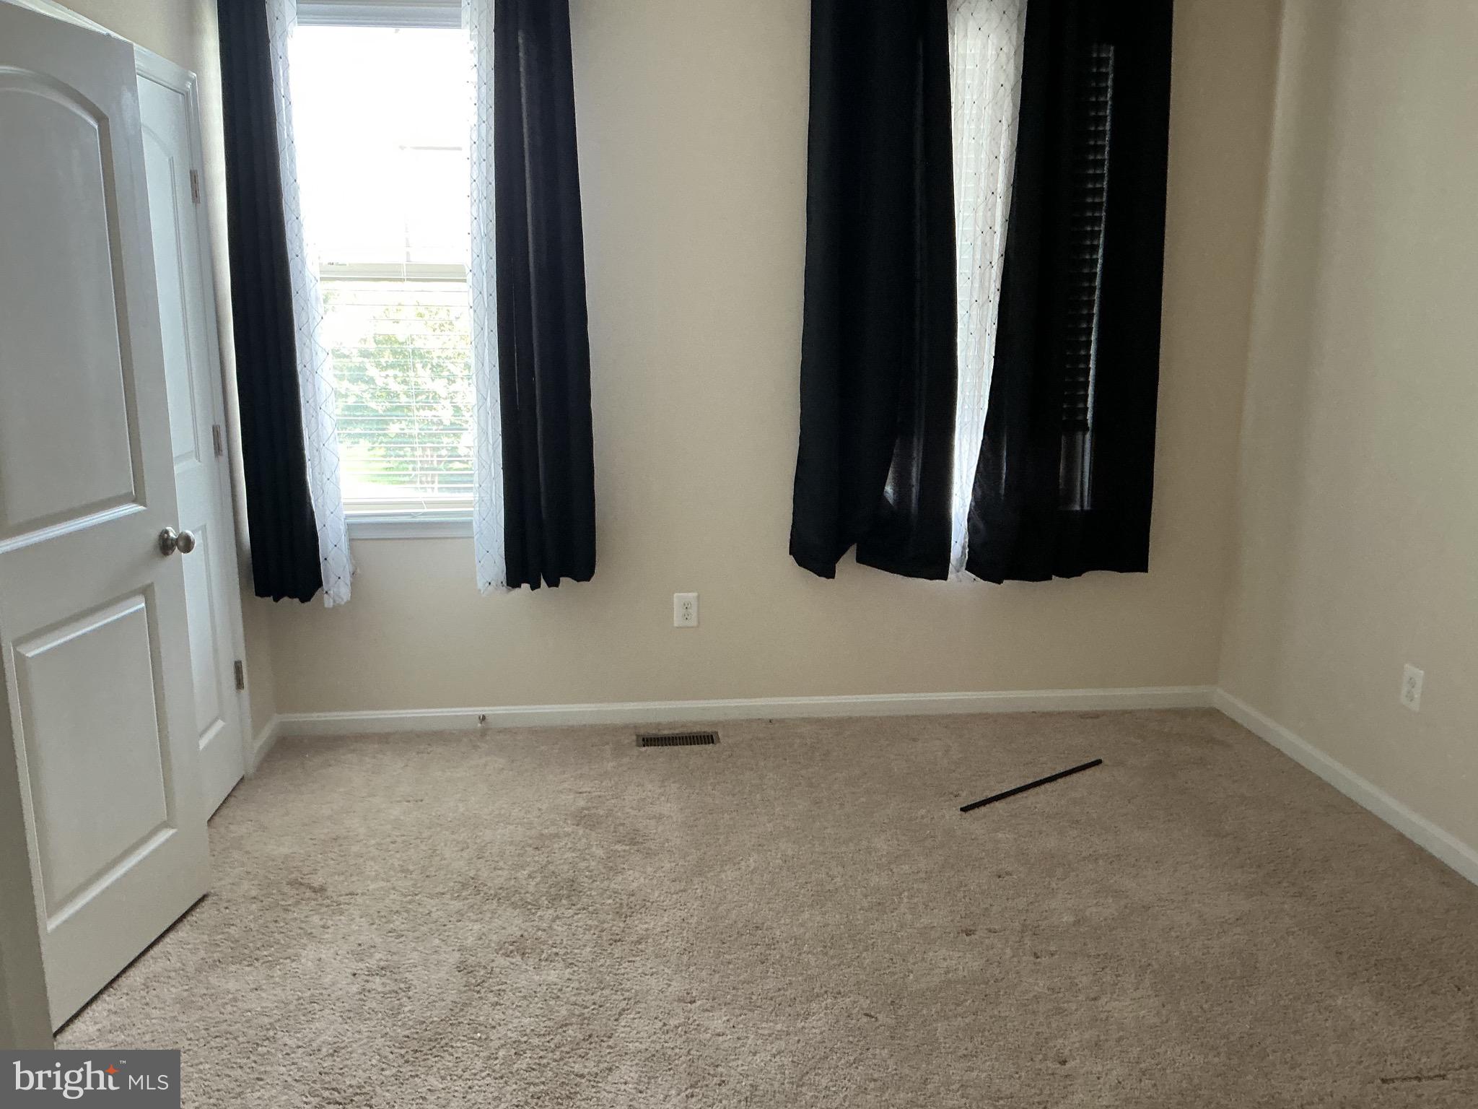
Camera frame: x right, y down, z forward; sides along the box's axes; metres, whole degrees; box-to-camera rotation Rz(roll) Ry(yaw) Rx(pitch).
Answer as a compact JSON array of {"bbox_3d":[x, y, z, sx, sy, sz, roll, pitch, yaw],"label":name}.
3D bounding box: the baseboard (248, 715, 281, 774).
[{"bbox_3d":[-1.578,0.618,4.110,0.017,0.082,0.355,-1,12,-6],"label":"baseboard"}]

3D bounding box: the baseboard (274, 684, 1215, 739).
[{"bbox_3d":[0.092,0.553,4.450,3.398,0.082,0.018,-1,12,-6],"label":"baseboard"}]

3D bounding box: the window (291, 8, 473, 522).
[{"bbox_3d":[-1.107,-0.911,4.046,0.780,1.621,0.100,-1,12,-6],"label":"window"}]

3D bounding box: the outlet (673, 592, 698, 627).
[{"bbox_3d":[-0.185,0.197,4.345,0.079,0.120,0.012,-1,12,-6],"label":"outlet"}]

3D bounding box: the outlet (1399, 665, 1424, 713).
[{"bbox_3d":[1.903,0.378,3.510,0.012,0.120,0.079,-1,12,-6],"label":"outlet"}]

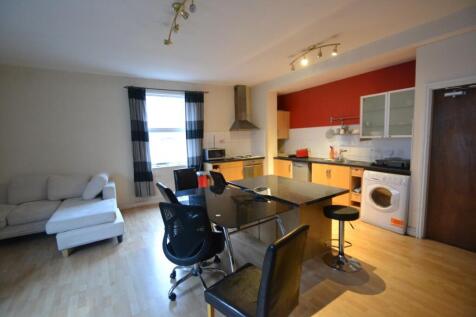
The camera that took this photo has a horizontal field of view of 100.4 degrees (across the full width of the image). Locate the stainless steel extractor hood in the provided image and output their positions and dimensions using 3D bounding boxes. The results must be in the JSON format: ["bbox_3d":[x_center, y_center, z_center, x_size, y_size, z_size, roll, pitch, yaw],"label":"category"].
[{"bbox_3d":[0.161,-1.292,5.030,0.600,1.120,0.500,-5,7,-30],"label":"stainless steel extractor hood"}]

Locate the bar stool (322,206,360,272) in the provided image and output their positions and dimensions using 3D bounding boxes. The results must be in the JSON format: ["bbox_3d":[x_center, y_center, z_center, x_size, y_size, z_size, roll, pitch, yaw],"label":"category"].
[{"bbox_3d":[1.169,0.874,2.216,0.390,0.610,0.390,-5,7,-33],"label":"bar stool"}]

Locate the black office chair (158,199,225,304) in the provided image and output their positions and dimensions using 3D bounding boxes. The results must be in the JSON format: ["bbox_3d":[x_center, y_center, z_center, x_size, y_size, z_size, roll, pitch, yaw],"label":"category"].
[{"bbox_3d":[-0.415,0.796,1.939,0.590,0.910,0.610,0,6,16],"label":"black office chair"}]

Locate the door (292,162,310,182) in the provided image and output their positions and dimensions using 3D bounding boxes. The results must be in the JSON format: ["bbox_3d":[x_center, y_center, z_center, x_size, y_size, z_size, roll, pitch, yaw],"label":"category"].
[{"bbox_3d":[1.375,0.462,4.293,0.050,0.740,0.430,-5,7,-33],"label":"door"}]

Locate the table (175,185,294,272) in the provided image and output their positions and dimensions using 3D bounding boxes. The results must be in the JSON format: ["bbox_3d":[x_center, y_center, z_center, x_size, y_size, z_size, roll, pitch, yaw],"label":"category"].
[{"bbox_3d":[-0.104,0.844,2.518,0.940,0.680,1.500,-5,7,-33],"label":"table"}]

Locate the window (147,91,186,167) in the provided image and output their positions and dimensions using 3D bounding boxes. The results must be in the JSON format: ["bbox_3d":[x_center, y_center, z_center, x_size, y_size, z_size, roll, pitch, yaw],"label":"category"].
[{"bbox_3d":[-1.576,-0.629,4.524,0.980,1.660,0.120,-4,6,-26],"label":"window"}]

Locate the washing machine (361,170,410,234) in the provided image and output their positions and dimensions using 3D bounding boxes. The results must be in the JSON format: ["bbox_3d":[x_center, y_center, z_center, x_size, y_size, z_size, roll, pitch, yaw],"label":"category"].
[{"bbox_3d":[2.444,0.622,3.164,0.570,0.850,0.597,-5,7,-33],"label":"washing machine"}]

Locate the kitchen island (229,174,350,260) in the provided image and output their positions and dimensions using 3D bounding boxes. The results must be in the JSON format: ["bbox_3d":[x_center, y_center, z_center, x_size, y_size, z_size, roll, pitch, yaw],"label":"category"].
[{"bbox_3d":[0.677,0.756,3.070,0.950,0.700,1.550,-5,7,-33],"label":"kitchen island"}]

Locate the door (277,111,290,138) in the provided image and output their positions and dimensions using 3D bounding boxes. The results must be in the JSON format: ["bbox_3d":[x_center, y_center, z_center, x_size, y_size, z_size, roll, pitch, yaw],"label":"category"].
[{"bbox_3d":[1.141,-0.857,5.074,0.520,0.710,0.050,-5,7,-33],"label":"door"}]

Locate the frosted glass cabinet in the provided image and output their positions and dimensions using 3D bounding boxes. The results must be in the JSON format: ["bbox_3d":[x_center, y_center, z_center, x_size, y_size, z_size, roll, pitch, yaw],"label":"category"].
[{"bbox_3d":[2.487,-0.703,3.200,0.320,0.710,0.810,-5,7,-33],"label":"frosted glass cabinet"}]

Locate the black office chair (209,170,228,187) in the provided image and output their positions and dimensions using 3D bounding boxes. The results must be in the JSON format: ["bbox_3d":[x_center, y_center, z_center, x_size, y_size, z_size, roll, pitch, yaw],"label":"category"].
[{"bbox_3d":[-0.432,0.657,3.366,0.580,0.920,0.580,-2,6,-3],"label":"black office chair"}]

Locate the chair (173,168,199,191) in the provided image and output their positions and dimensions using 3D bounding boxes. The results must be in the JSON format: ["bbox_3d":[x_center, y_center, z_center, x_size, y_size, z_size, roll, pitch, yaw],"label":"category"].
[{"bbox_3d":[-0.717,0.663,3.143,0.460,0.950,0.570,-5,7,-33],"label":"chair"}]

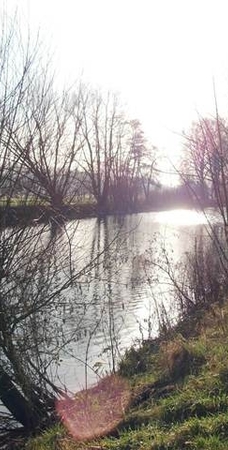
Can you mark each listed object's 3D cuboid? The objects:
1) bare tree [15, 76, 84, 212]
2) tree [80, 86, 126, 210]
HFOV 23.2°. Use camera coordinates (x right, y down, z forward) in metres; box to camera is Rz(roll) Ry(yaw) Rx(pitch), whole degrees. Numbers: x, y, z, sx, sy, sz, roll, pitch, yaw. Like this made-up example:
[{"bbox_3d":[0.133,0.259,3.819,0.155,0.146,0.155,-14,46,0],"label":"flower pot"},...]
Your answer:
[{"bbox_3d":[-5.465,-6.821,47.000,5.813,11.408,5.500,0,3,0],"label":"bare tree"},{"bbox_3d":[-1.182,-7.553,57.000,4.834,12.818,4.800,0,3,0],"label":"tree"}]

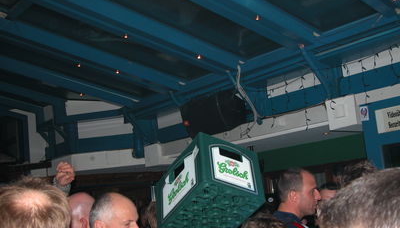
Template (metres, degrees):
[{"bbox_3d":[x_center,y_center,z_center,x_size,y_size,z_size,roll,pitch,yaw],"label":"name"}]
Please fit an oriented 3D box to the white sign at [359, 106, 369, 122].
[{"bbox_3d":[1.367,0.002,4.350,0.010,0.120,0.080,3,-13,-41],"label":"white sign"}]

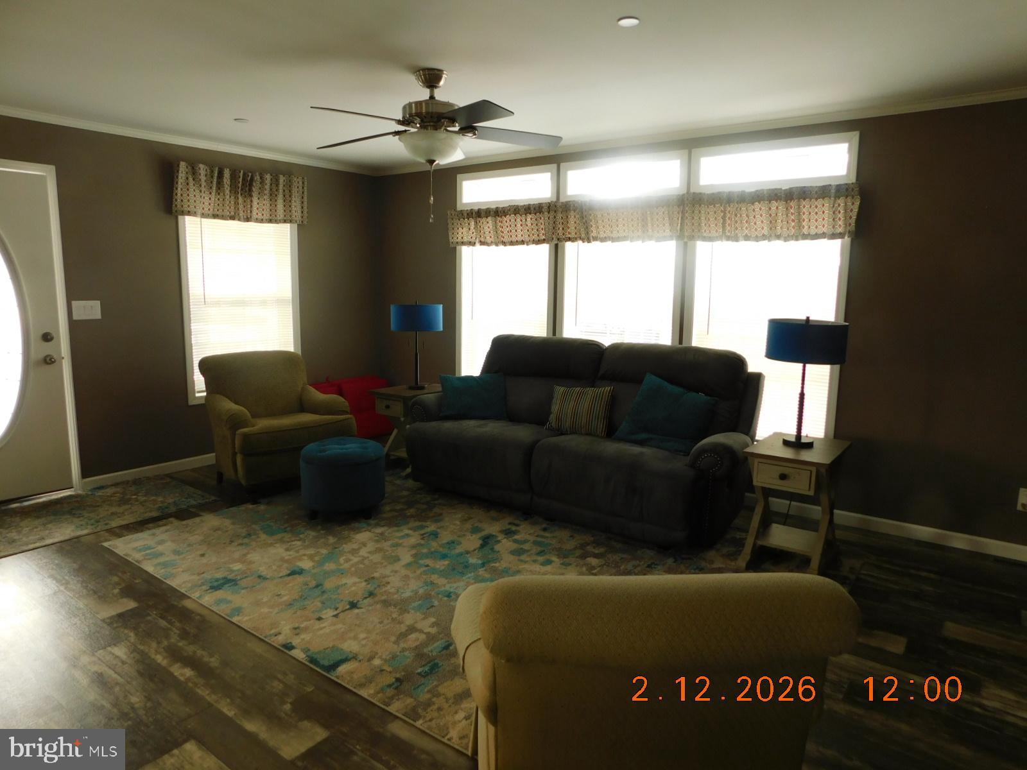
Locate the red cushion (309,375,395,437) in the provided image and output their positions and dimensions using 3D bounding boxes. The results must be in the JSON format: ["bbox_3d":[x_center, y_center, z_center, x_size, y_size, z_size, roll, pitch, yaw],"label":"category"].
[{"bbox_3d":[-1.272,0.232,5.959,0.750,0.590,0.620,-5,10,-32],"label":"red cushion"}]

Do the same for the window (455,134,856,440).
[{"bbox_3d":[0.739,-0.677,4.956,3.067,1.880,0.100,7,11,37],"label":"window"}]

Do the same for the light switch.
[{"bbox_3d":[-2.821,-0.495,4.521,0.015,0.120,0.170,7,11,37],"label":"light switch"}]

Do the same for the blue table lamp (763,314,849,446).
[{"bbox_3d":[1.499,-0.020,3.533,0.405,0.670,0.405,7,11,37],"label":"blue table lamp"}]

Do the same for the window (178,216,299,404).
[{"bbox_3d":[-2.138,-0.687,5.413,0.060,1.430,0.890,7,11,37],"label":"window"}]

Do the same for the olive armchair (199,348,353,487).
[{"bbox_3d":[-1.676,0.232,4.934,0.850,0.890,0.890,-7,12,-42],"label":"olive armchair"}]

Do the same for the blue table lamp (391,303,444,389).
[{"bbox_3d":[-0.740,-0.297,5.193,0.395,0.660,0.395,1,9,0],"label":"blue table lamp"}]

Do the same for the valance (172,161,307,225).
[{"bbox_3d":[-2.074,-1.457,5.259,0.100,0.370,1.090,7,11,37],"label":"valance"}]

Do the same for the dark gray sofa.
[{"bbox_3d":[0.431,0.248,4.540,2.300,1.030,0.980,7,11,37],"label":"dark gray sofa"}]

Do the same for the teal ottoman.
[{"bbox_3d":[-1.053,0.575,4.259,0.515,0.430,0.515,0,9,-7],"label":"teal ottoman"}]

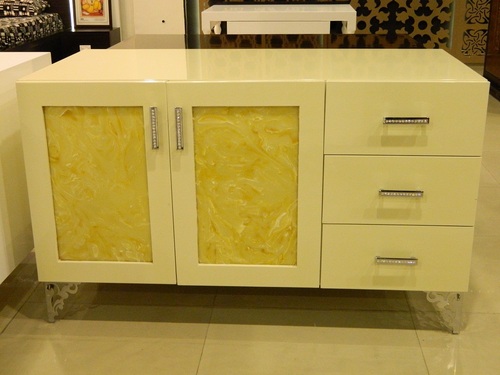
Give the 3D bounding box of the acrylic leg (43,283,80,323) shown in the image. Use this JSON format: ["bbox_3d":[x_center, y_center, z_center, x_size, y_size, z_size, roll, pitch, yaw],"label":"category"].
[{"bbox_3d":[-0.544,0.333,1.995,0.098,0.142,0.034,1,19,4],"label":"acrylic leg"}]

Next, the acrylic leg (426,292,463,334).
[{"bbox_3d":[0.549,0.348,1.925,0.098,0.144,0.034,1,19,4],"label":"acrylic leg"}]

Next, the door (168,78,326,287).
[{"bbox_3d":[-0.007,0.006,1.822,0.406,0.580,0.040,1,19,4],"label":"door"}]

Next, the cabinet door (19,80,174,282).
[{"bbox_3d":[-0.408,0.001,1.848,0.398,0.580,0.040,1,19,4],"label":"cabinet door"}]

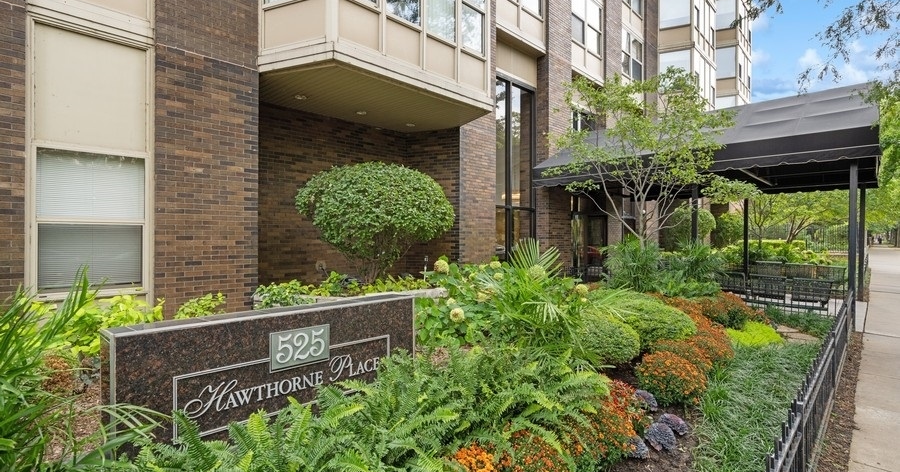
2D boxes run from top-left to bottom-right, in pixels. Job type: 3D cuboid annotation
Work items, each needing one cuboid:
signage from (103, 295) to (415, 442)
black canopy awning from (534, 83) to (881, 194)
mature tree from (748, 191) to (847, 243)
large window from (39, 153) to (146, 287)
[{"bbox_3d":[-1.195,1.022,3.189,2.137,0.940,0.300,0,0,-45],"label":"signage"},{"bbox_3d":[6.477,-2.183,10.822,6.000,1.920,6.280,0,0,-45],"label":"black canopy awning"},{"bbox_3d":[15.535,-0.738,19.000,4.600,3.800,4.400,0,0,-45],"label":"mature tree"},{"bbox_3d":[-4.049,-0.143,4.830,0.980,1.600,0.100,0,0,-45],"label":"large window"}]

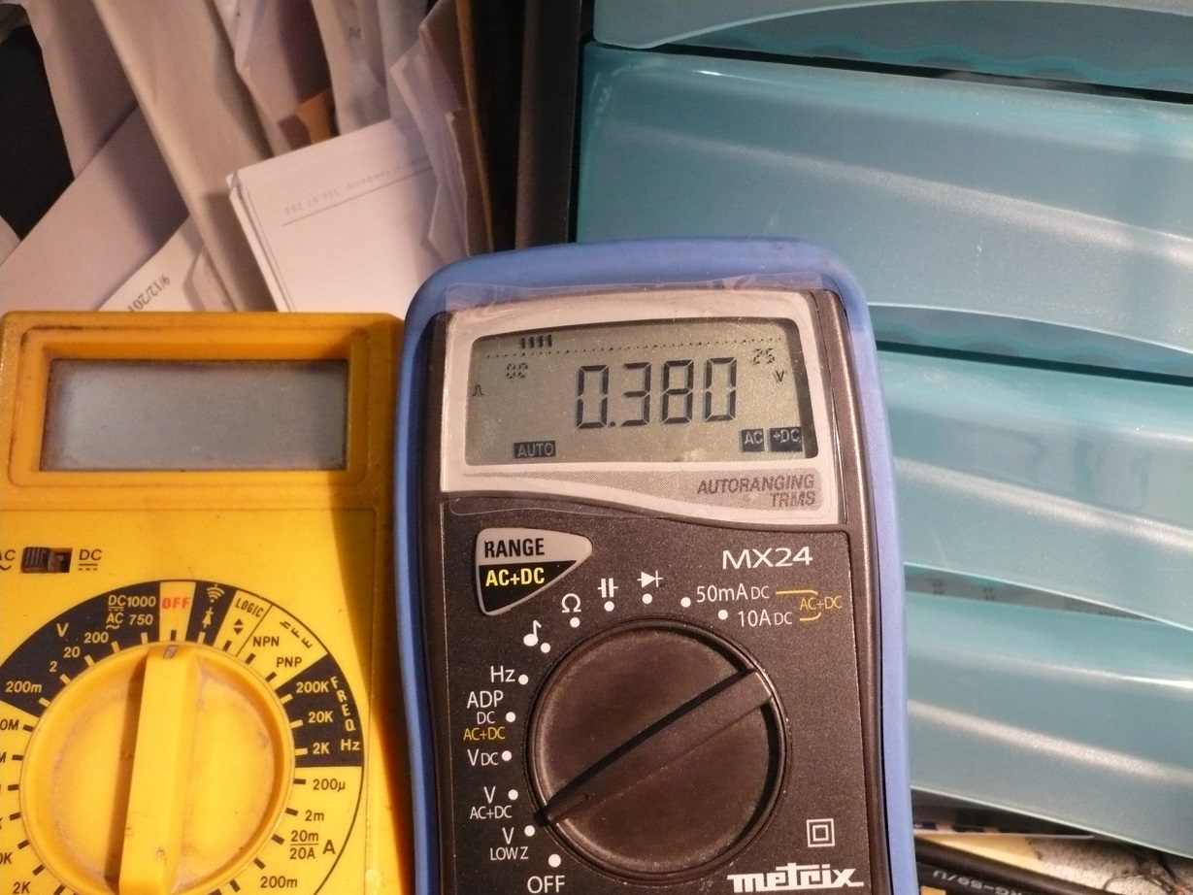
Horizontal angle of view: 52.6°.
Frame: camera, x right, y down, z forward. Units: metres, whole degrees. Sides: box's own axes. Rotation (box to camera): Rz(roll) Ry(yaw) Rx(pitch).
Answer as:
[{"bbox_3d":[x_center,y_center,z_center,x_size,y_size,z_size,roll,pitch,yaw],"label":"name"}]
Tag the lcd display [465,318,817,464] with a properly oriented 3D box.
[{"bbox_3d":[0.008,-0.010,0.214,0.061,0.025,0.006,-3,-6,1],"label":"lcd display"}]

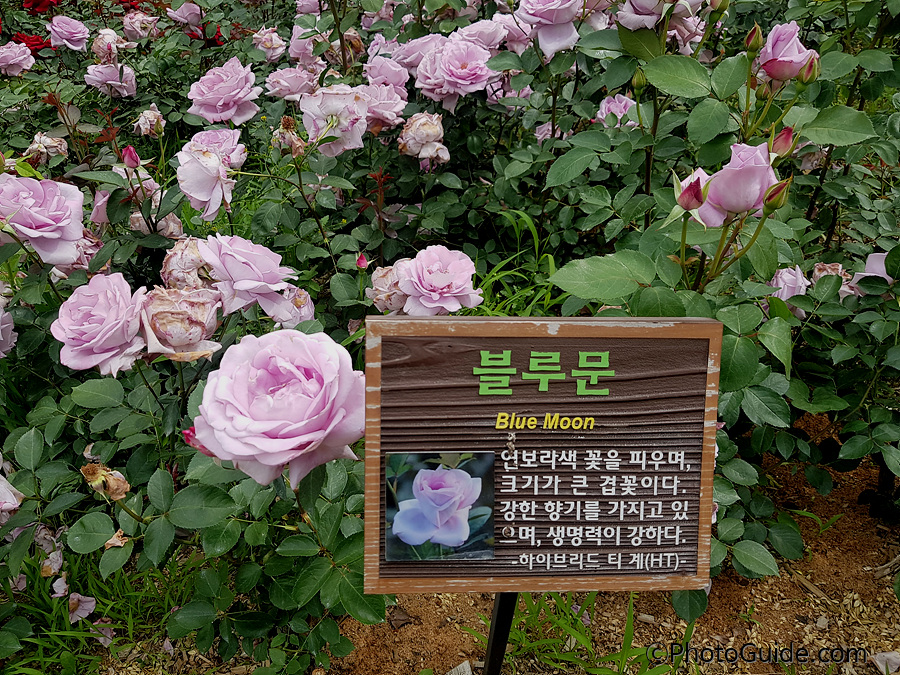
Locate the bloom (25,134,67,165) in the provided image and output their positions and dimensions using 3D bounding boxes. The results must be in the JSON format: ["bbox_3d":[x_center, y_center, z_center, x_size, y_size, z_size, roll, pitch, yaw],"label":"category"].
[{"bbox_3d":[-0.728,-0.341,1.220,0.079,0.055,0.068,0,32,0],"label":"bloom"}]

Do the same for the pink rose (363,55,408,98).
[{"bbox_3d":[-0.115,-0.469,1.220,0.080,0.075,0.080,-3,28,-5],"label":"pink rose"}]

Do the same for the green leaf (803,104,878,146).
[{"bbox_3d":[0.375,-0.196,0.650,0.069,0.012,0.047,8,54,6],"label":"green leaf"}]

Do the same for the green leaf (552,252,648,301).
[{"bbox_3d":[0.149,-0.059,0.679,0.092,0.018,0.051,2,64,9],"label":"green leaf"}]

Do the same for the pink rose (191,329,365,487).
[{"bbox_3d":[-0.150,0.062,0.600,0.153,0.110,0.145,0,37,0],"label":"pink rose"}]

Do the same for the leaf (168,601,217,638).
[{"bbox_3d":[-0.333,0.368,0.880,0.059,0.012,0.044,-7,50,-6],"label":"leaf"}]

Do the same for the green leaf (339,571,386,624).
[{"bbox_3d":[-0.094,0.285,0.740,0.044,0.014,0.070,-35,64,-28],"label":"green leaf"}]

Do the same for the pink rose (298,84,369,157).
[{"bbox_3d":[-0.190,-0.353,1.100,0.112,0.110,0.080,3,28,5],"label":"pink rose"}]

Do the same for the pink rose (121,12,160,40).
[{"bbox_3d":[-0.639,-0.646,1.400,0.078,0.058,0.075,-19,41,-23],"label":"pink rose"}]

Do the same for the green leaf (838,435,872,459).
[{"bbox_3d":[0.689,0.187,1.149,0.068,0.013,0.034,-31,51,-3],"label":"green leaf"}]

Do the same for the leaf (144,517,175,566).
[{"bbox_3d":[-0.335,0.235,0.780,0.031,0.012,0.058,5,58,-15],"label":"leaf"}]

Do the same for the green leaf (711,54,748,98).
[{"bbox_3d":[0.314,-0.293,0.760,0.038,0.013,0.055,19,64,17],"label":"green leaf"}]

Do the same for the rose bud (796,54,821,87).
[{"bbox_3d":[0.355,-0.266,0.670,0.020,0.033,0.020,22,15,19],"label":"rose bud"}]

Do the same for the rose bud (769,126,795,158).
[{"bbox_3d":[0.314,-0.185,0.640,0.023,0.031,0.023,27,27,24],"label":"rose bud"}]

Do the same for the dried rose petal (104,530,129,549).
[{"bbox_3d":[-0.365,0.221,0.740,0.026,0.018,0.020,-24,47,-24],"label":"dried rose petal"}]

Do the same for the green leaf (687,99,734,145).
[{"bbox_3d":[0.270,-0.220,0.690,0.043,0.012,0.063,26,71,16],"label":"green leaf"}]

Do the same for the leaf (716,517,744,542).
[{"bbox_3d":[0.387,0.264,0.930,0.046,0.011,0.034,-30,52,-9],"label":"leaf"}]

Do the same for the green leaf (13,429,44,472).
[{"bbox_3d":[-0.544,0.144,0.870,0.037,0.013,0.057,2,60,1],"label":"green leaf"}]

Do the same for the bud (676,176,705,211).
[{"bbox_3d":[0.217,-0.130,0.610,0.025,0.031,0.025,13,29,19],"label":"bud"}]

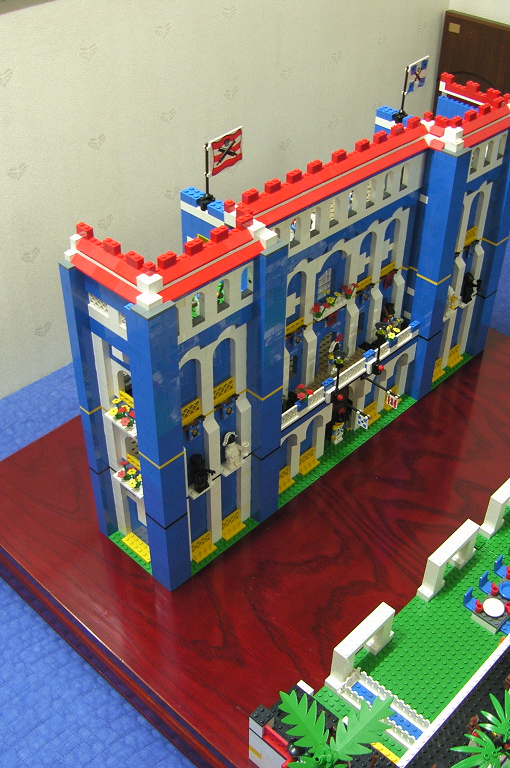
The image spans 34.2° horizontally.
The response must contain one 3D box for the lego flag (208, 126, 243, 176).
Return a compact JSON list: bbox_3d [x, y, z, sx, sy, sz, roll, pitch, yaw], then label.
[{"bbox_3d":[-0.029,-0.228,0.812,0.005,0.035,0.052,27,45,29],"label":"lego flag"}]

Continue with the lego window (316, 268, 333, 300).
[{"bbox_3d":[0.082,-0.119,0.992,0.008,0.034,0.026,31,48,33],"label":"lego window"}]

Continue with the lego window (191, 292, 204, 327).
[{"bbox_3d":[-0.054,-0.071,0.760,0.008,0.034,0.016,31,48,33],"label":"lego window"}]

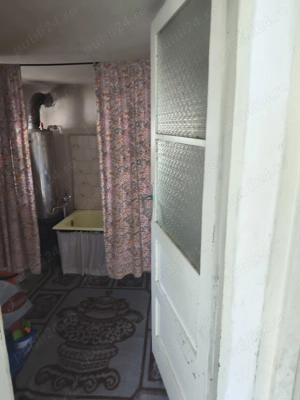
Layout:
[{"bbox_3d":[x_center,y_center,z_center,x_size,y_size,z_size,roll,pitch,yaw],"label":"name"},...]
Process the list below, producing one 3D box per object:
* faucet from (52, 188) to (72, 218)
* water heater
[{"bbox_3d":[-0.990,0.040,3.000,0.140,0.320,0.200,11,17,41],"label":"faucet"},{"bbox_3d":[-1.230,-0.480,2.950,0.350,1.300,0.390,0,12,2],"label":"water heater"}]

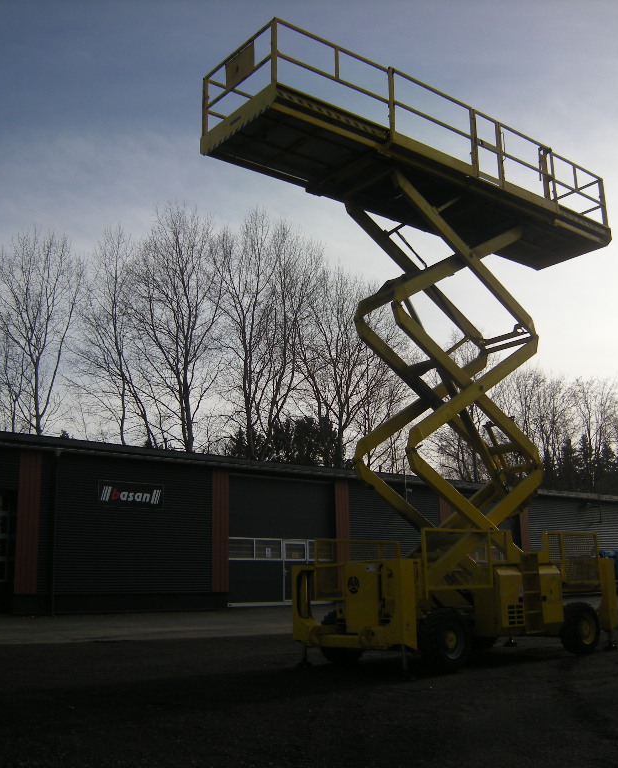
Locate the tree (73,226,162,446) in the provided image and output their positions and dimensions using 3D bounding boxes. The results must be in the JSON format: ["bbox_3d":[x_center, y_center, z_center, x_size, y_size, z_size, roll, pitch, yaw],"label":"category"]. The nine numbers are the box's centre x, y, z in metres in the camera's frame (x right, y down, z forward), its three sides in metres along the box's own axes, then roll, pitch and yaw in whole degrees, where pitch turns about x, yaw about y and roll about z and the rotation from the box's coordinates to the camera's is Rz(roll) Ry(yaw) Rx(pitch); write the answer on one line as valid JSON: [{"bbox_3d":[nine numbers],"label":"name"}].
[{"bbox_3d":[-9.493,1.046,40.685,4.574,18.581,4.574,1,-13,-13],"label":"tree"}]

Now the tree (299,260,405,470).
[{"bbox_3d":[2.618,2.207,47.579,6.126,18.708,6.126,-2,-13,3],"label":"tree"}]

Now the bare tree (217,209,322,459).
[{"bbox_3d":[-2.094,0.453,44.944,5.801,21.220,5.801,-1,-13,-3],"label":"bare tree"}]

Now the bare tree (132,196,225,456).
[{"bbox_3d":[-6.687,0.352,41.926,4.937,20.333,4.937,1,-13,-9],"label":"bare tree"}]

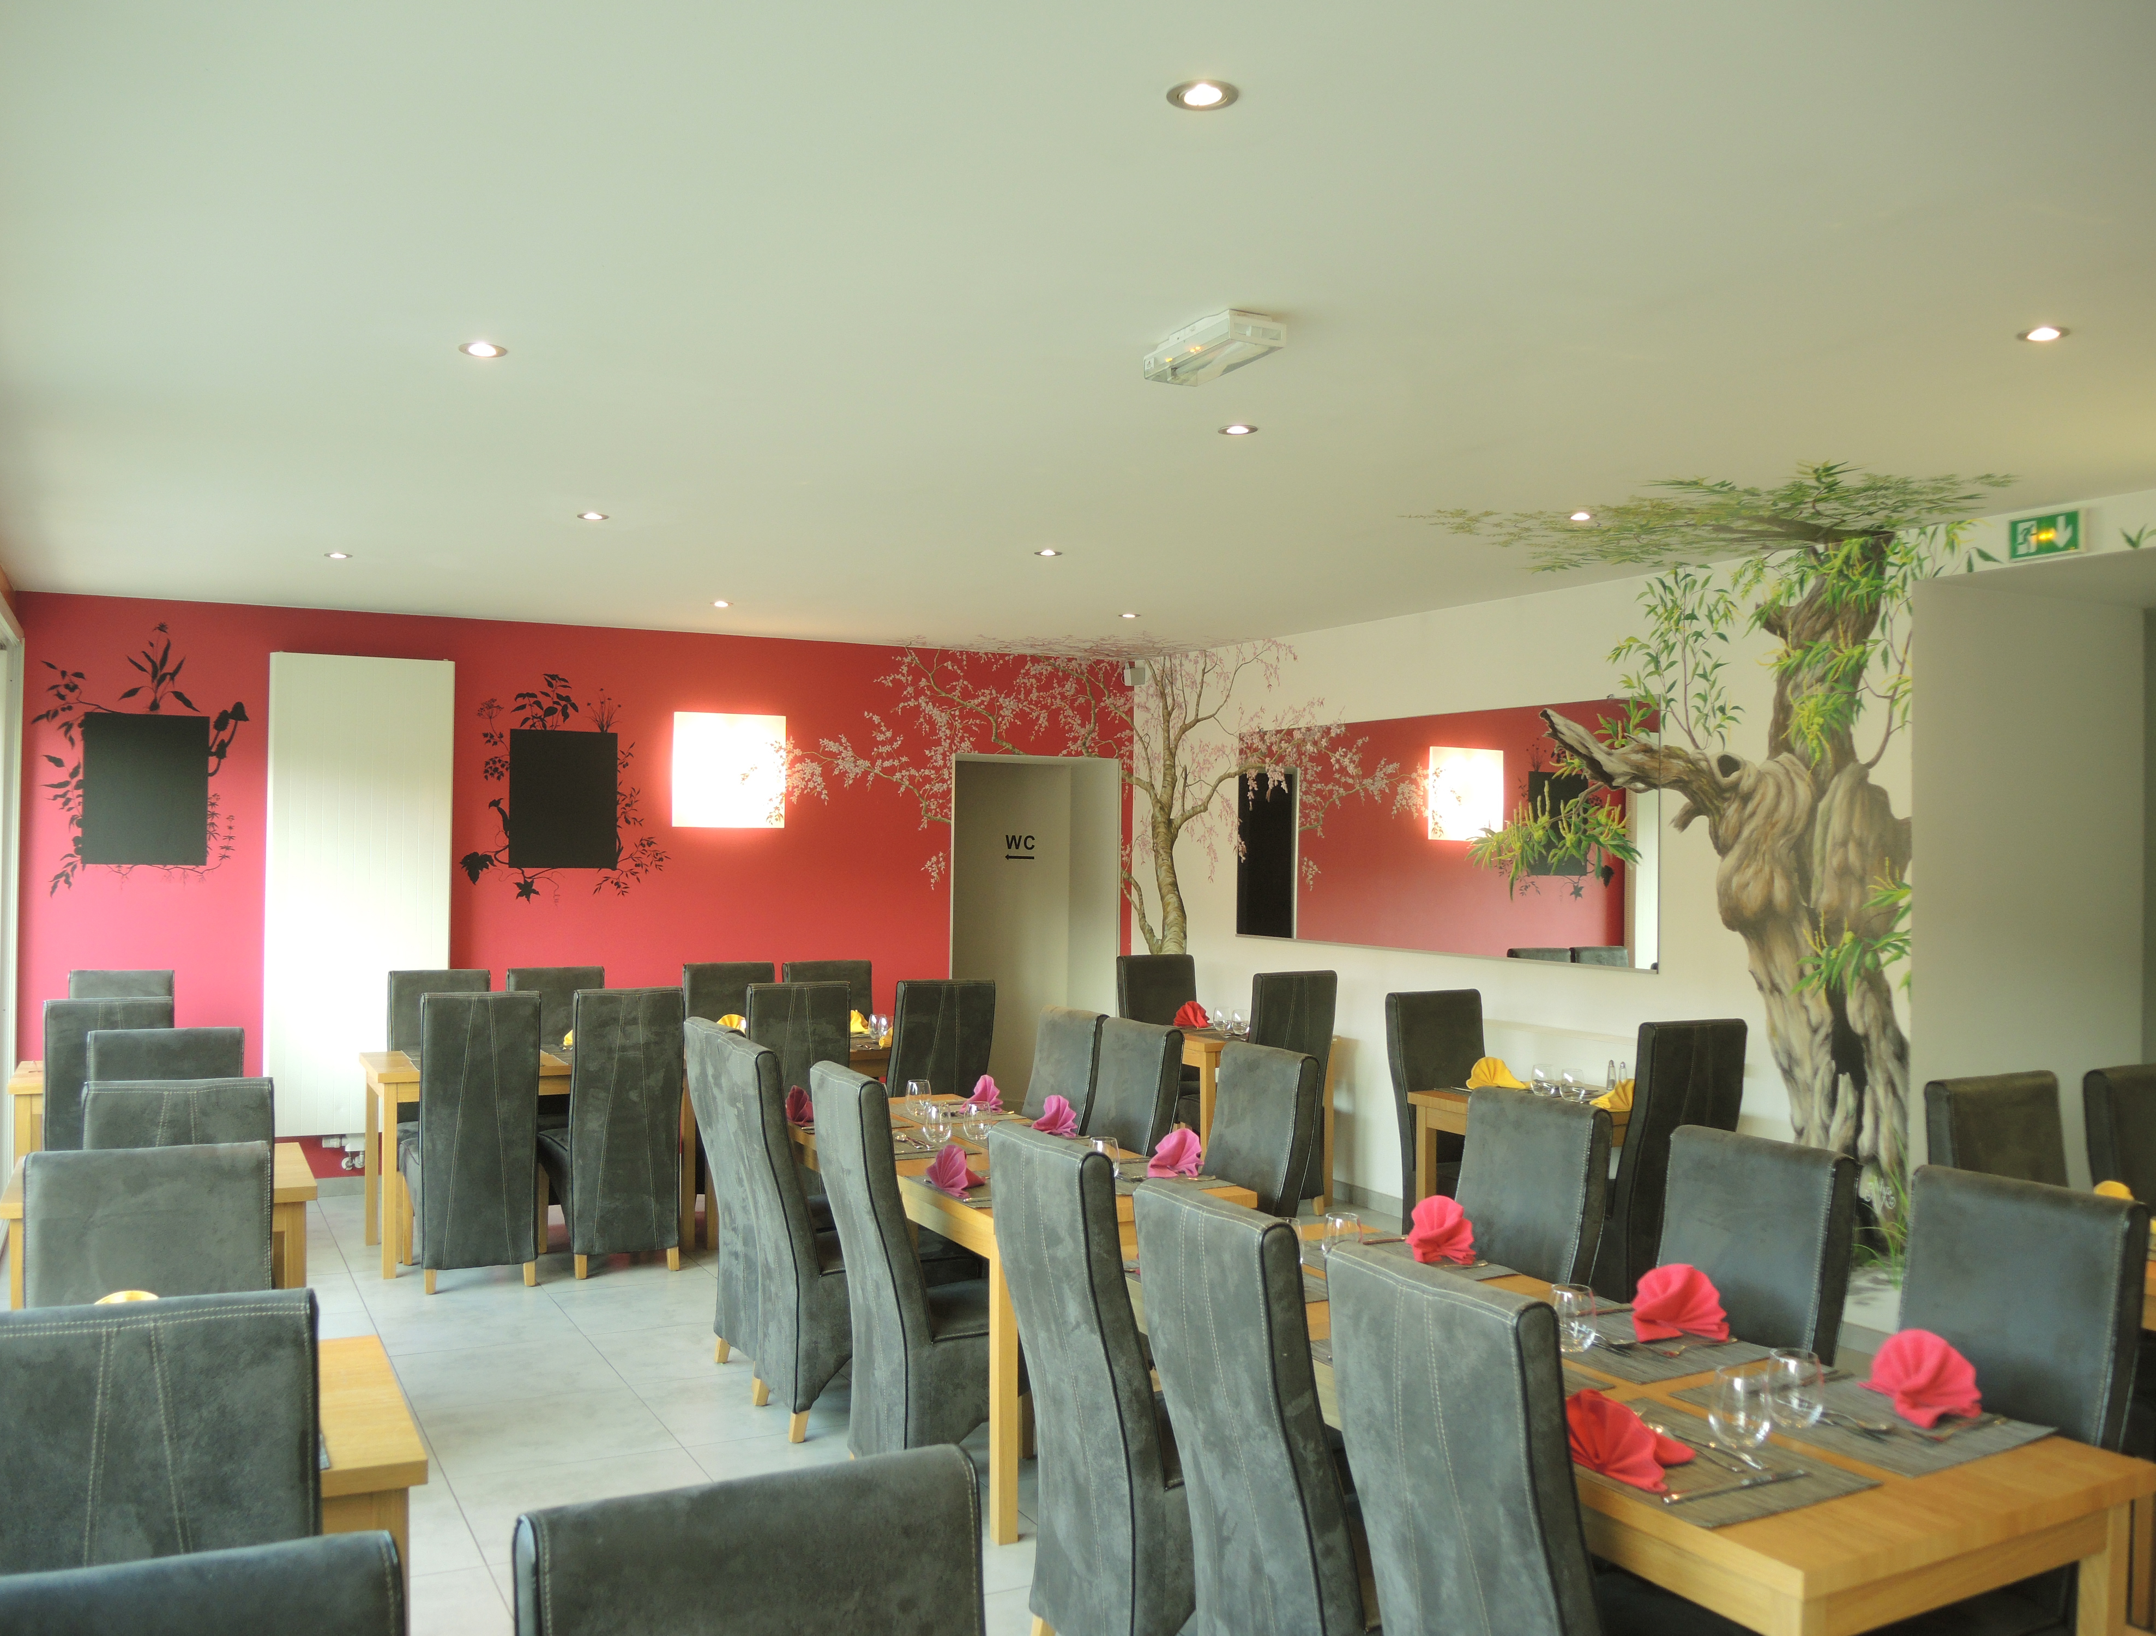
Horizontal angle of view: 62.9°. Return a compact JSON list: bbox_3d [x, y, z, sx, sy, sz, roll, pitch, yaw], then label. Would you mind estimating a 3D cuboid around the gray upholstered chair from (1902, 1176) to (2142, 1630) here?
[{"bbox_3d":[1.348,1.156,2.848,0.650,1.085,0.400,1,-1,-28],"label":"gray upholstered chair"}]

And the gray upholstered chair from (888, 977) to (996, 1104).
[{"bbox_3d":[-0.660,1.202,7.329,0.400,1.085,0.650,1,-1,-29],"label":"gray upholstered chair"}]

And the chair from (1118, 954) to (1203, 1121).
[{"bbox_3d":[0.514,1.218,8.501,0.450,1.070,0.600,1,-1,-31],"label":"chair"}]

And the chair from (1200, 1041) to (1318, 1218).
[{"bbox_3d":[0.300,1.165,4.669,0.580,1.070,0.420,1,-1,-28],"label":"chair"}]

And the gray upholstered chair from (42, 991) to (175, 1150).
[{"bbox_3d":[-3.430,1.157,6.243,0.420,1.070,0.580,1,-1,-28],"label":"gray upholstered chair"}]

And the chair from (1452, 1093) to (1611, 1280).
[{"bbox_3d":[0.784,1.162,3.824,0.600,1.070,0.450,1,-1,-30],"label":"chair"}]

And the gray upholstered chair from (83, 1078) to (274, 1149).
[{"bbox_3d":[-2.185,1.138,4.264,0.400,1.085,0.650,1,-1,-26],"label":"gray upholstered chair"}]

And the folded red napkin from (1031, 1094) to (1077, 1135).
[{"bbox_3d":[-0.079,0.891,5.315,0.140,0.120,0.200,1,-1,-28],"label":"folded red napkin"}]

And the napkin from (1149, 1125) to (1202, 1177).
[{"bbox_3d":[0.244,0.887,4.705,0.140,0.120,0.200,1,-1,-28],"label":"napkin"}]

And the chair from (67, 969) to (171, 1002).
[{"bbox_3d":[-3.749,1.160,6.876,0.400,1.085,0.650,1,-1,-26],"label":"chair"}]

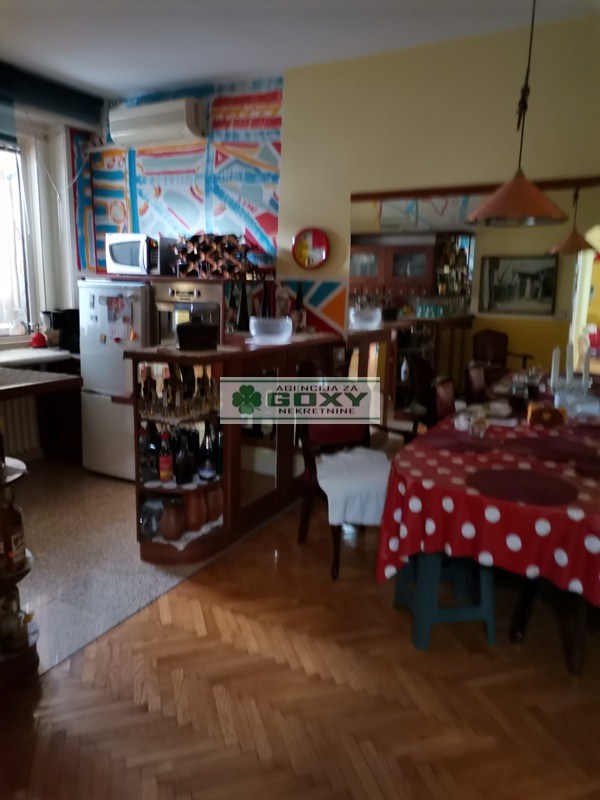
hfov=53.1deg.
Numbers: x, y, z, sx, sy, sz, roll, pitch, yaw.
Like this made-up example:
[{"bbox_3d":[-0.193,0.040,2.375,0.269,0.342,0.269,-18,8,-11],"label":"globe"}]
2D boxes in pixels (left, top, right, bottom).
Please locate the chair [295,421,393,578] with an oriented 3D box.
[{"bbox_3d":[0.282,0.380,3.194,0.460,0.920,0.530,-3,11,-20],"label":"chair"}]

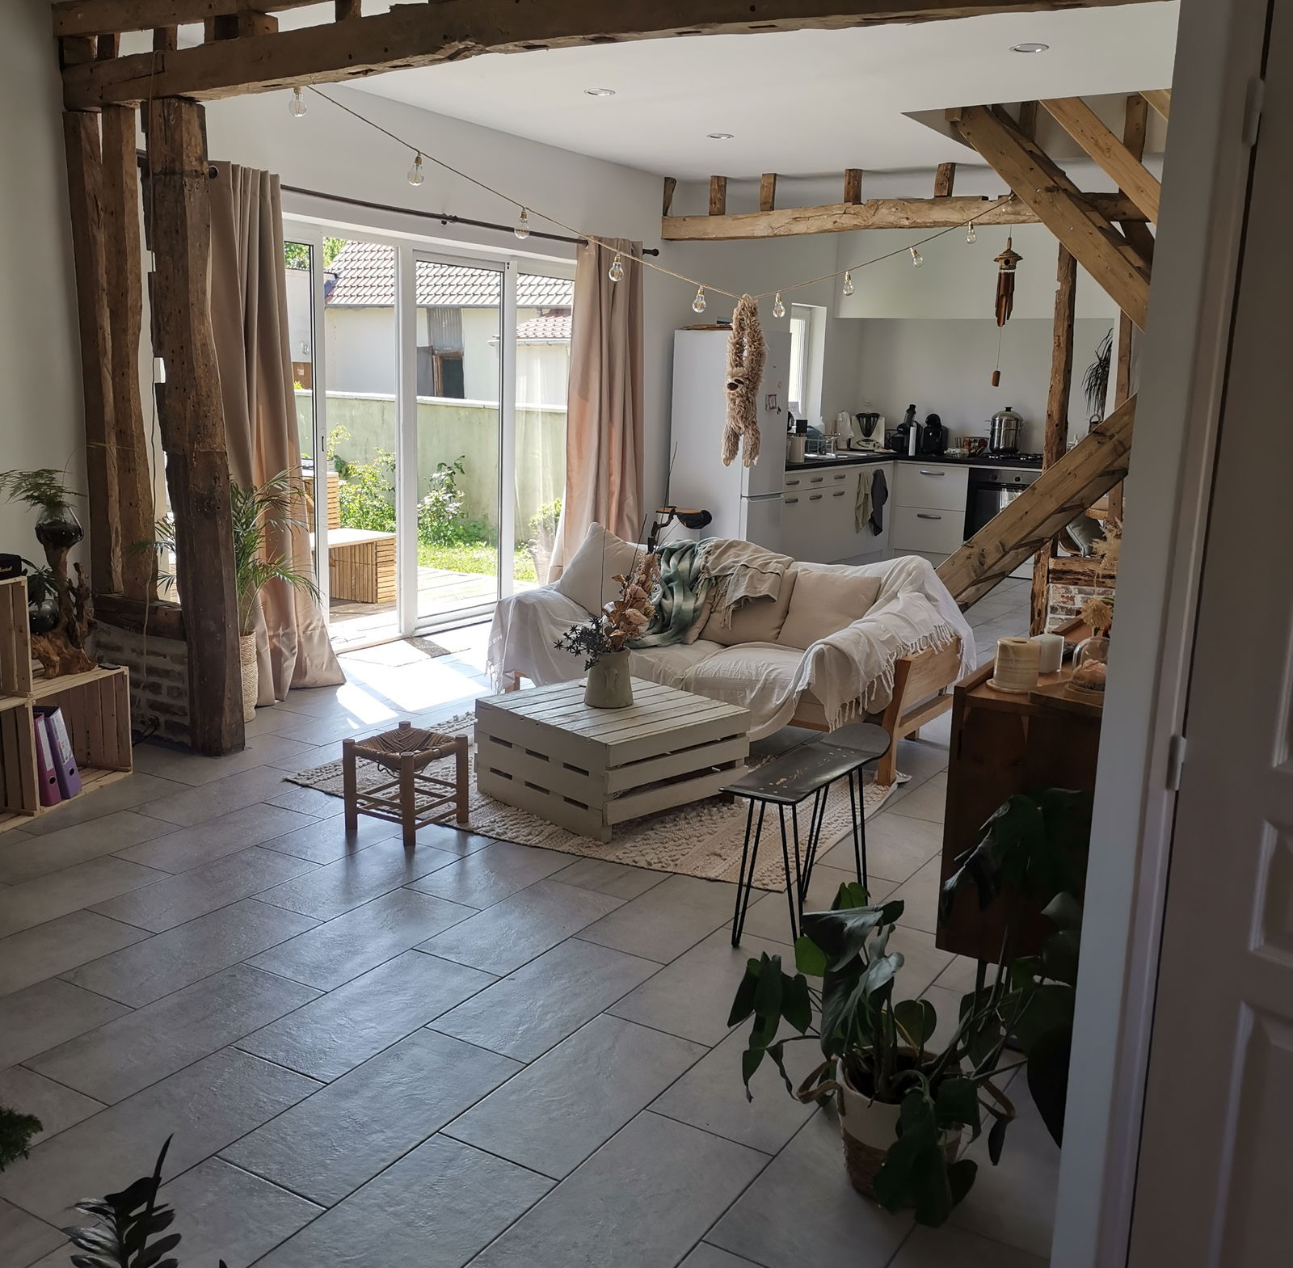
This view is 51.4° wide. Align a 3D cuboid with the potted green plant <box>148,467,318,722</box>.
[{"bbox_3d":[-1.704,-0.150,5.570,0.650,1.020,0.620,-1,12,-14],"label":"potted green plant"}]

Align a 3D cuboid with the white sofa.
[{"bbox_3d":[0.337,0.007,5.839,1.940,0.740,0.930,10,14,33],"label":"white sofa"}]

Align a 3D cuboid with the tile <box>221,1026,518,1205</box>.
[{"bbox_3d":[-0.544,0.977,2.766,0.300,0.010,0.600,9,13,31],"label":"tile"}]

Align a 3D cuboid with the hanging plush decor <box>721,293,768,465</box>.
[{"bbox_3d":[0.456,-1.184,6.240,0.180,0.770,0.190,-9,16,-43],"label":"hanging plush decor"}]

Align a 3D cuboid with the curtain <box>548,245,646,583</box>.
[{"bbox_3d":[-0.275,-1.245,8.153,0.230,2.250,0.930,9,13,31],"label":"curtain"}]

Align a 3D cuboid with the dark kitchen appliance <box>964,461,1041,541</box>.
[{"bbox_3d":[2.878,-1.012,10.544,0.600,0.590,0.550,9,13,31],"label":"dark kitchen appliance"}]

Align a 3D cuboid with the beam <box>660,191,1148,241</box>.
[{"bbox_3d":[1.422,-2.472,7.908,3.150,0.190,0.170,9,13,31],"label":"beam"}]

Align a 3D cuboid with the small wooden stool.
[{"bbox_3d":[-0.782,0.486,4.397,0.295,0.306,0.295,9,14,32],"label":"small wooden stool"}]

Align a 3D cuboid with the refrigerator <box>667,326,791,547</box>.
[{"bbox_3d":[0.566,-1.194,9.370,0.620,1.770,0.540,9,14,33],"label":"refrigerator"}]

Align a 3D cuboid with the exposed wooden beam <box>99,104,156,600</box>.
[{"bbox_3d":[-1.946,-1.037,5.071,0.125,1.785,0.075,9,13,30],"label":"exposed wooden beam"}]

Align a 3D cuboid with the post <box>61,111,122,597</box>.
[{"bbox_3d":[-2.180,-1.089,5.338,0.110,1.860,0.085,8,13,29],"label":"post"}]

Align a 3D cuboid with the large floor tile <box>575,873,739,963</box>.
[{"bbox_3d":[0.084,0.795,3.791,0.300,0.010,0.600,9,13,31],"label":"large floor tile"}]

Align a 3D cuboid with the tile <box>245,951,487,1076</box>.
[{"bbox_3d":[-0.633,0.885,3.146,0.300,0.010,0.600,9,13,30],"label":"tile"}]

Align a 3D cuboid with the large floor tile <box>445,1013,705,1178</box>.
[{"bbox_3d":[-0.133,0.976,2.876,0.300,0.010,0.600,8,13,31],"label":"large floor tile"}]

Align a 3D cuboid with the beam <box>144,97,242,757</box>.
[{"bbox_3d":[-1.704,-0.733,5.111,0.200,2.420,0.135,7,14,29],"label":"beam"}]

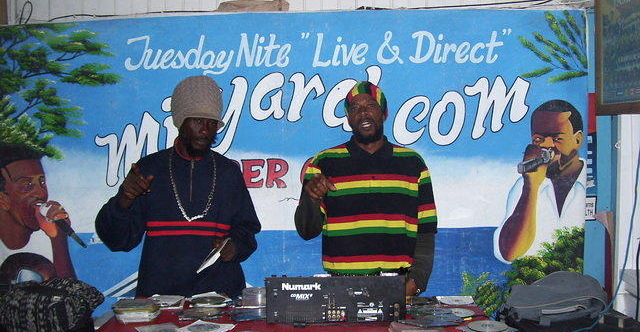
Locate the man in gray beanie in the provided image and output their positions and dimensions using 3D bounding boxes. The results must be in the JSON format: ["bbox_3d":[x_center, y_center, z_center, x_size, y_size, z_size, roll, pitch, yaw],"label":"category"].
[{"bbox_3d":[-0.555,0.520,2.650,0.650,1.750,0.450,0,2,-5],"label":"man in gray beanie"}]

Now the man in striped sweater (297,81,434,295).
[{"bbox_3d":[0.183,0.530,2.690,0.570,1.730,0.420,0,2,2],"label":"man in striped sweater"}]

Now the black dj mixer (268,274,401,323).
[{"bbox_3d":[0.055,0.427,2.310,0.460,0.155,0.320,0,2,0],"label":"black dj mixer"}]

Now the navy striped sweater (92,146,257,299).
[{"bbox_3d":[-0.555,0.255,2.620,0.650,0.660,0.410,0,2,-5],"label":"navy striped sweater"}]

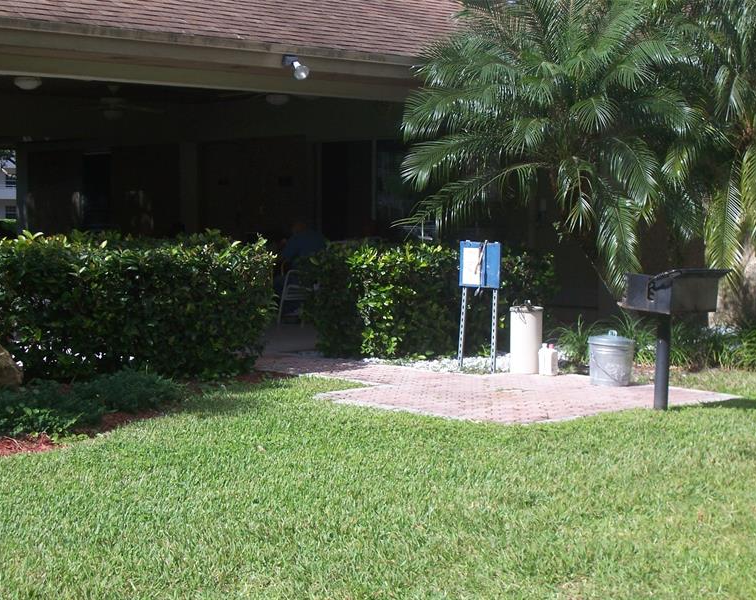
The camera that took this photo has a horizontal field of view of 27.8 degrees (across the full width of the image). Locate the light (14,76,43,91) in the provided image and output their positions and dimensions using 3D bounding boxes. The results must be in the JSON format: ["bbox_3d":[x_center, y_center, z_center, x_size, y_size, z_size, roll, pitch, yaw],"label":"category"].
[{"bbox_3d":[-4.074,-2.521,17.779,0.320,0.156,0.320,0,4,0],"label":"light"}]

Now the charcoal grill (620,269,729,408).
[{"bbox_3d":[2.012,0.267,10.386,0.520,0.956,0.520,3,5,41],"label":"charcoal grill"}]

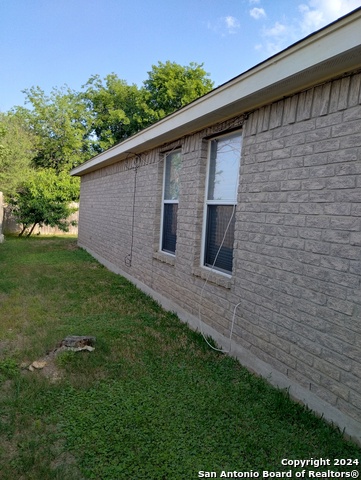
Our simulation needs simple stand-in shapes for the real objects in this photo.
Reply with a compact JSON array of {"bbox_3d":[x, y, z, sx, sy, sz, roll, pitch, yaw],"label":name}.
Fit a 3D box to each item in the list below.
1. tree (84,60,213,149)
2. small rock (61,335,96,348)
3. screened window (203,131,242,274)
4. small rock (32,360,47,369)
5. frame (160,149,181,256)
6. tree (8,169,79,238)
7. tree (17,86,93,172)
[{"bbox_3d":[-2.554,-6.579,27.687,9.800,11.700,9.000,3,4,-6],"label":"tree"},{"bbox_3d":[-1.037,1.035,4.004,0.360,0.090,0.220,2,4,-14],"label":"small rock"},{"bbox_3d":[0.492,-0.397,4.311,0.100,1.520,0.880,2,4,-24],"label":"screened window"},{"bbox_3d":[-1.236,1.085,3.410,0.125,0.050,0.090,2,4,-19],"label":"small rock"},{"bbox_3d":[-0.095,-0.528,5.666,0.100,1.520,0.880,2,4,-24],"label":"frame"},{"bbox_3d":[-5.722,-1.572,16.422,3.150,2.950,2.900,2,4,-19],"label":"tree"},{"bbox_3d":[-7.731,-5.062,23.796,5.600,8.600,5.400,2,4,-18],"label":"tree"}]

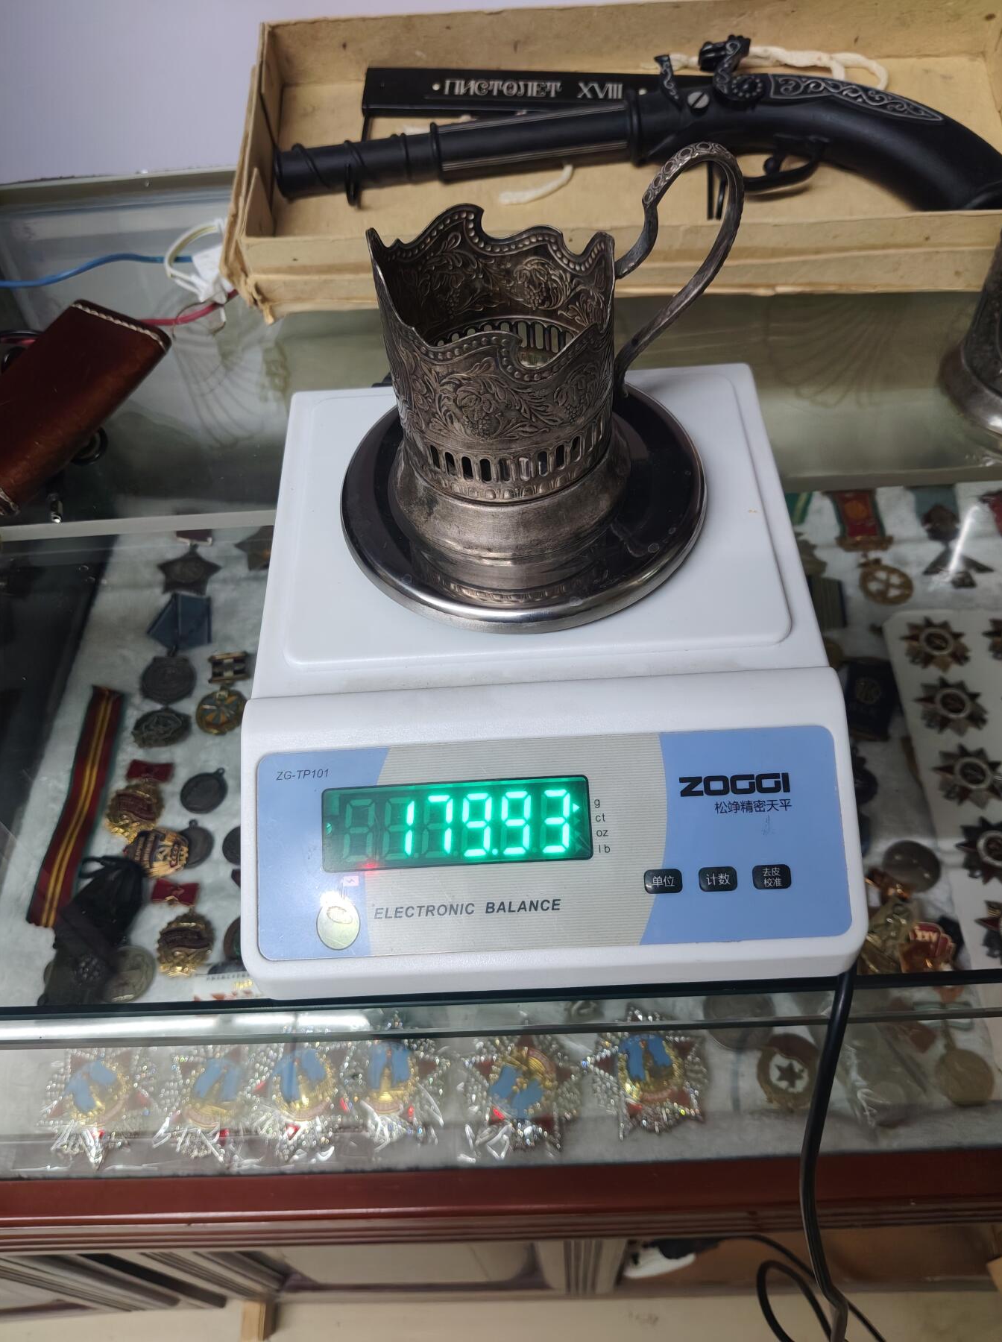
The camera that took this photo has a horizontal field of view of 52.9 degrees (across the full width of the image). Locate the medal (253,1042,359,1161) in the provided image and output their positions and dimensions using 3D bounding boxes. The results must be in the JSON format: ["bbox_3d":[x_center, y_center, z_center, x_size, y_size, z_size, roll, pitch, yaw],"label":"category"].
[{"bbox_3d":[-0.109,0.231,0.552,0.071,0.010,0.068,-17,57,-7],"label":"medal"}]

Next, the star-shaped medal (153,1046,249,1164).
[{"bbox_3d":[-0.157,0.233,0.553,0.071,0.010,0.068,15,59,13],"label":"star-shaped medal"}]

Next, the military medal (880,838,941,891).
[{"bbox_3d":[0.234,0.111,0.573,0.032,0.004,0.032,-2,54,2],"label":"military medal"}]

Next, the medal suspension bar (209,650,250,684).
[{"bbox_3d":[-0.183,-0.002,0.683,0.029,0.005,0.021,-9,54,-3],"label":"medal suspension bar"}]

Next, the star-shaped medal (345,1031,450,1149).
[{"bbox_3d":[-0.061,0.226,0.552,0.071,0.010,0.068,-2,56,2],"label":"star-shaped medal"}]

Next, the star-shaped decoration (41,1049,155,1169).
[{"bbox_3d":[-0.223,0.235,0.557,0.071,0.010,0.068,-39,63,-20],"label":"star-shaped decoration"}]

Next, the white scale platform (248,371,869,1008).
[{"bbox_3d":[0.012,-0.010,0.355,0.192,0.070,0.229,-3,56,2],"label":"white scale platform"}]

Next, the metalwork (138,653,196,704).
[{"bbox_3d":[-0.225,0.006,0.681,0.038,0.004,0.042,-6,54,0],"label":"metalwork"}]

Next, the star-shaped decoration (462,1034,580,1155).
[{"bbox_3d":[0.012,0.214,0.512,0.063,0.010,0.066,36,64,25],"label":"star-shaped decoration"}]

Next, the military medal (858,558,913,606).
[{"bbox_3d":[0.266,-0.062,0.700,0.035,0.004,0.042,-15,55,-7],"label":"military medal"}]

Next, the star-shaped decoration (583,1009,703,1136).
[{"bbox_3d":[0.075,0.203,0.516,0.064,0.010,0.064,-9,55,-3],"label":"star-shaped decoration"}]

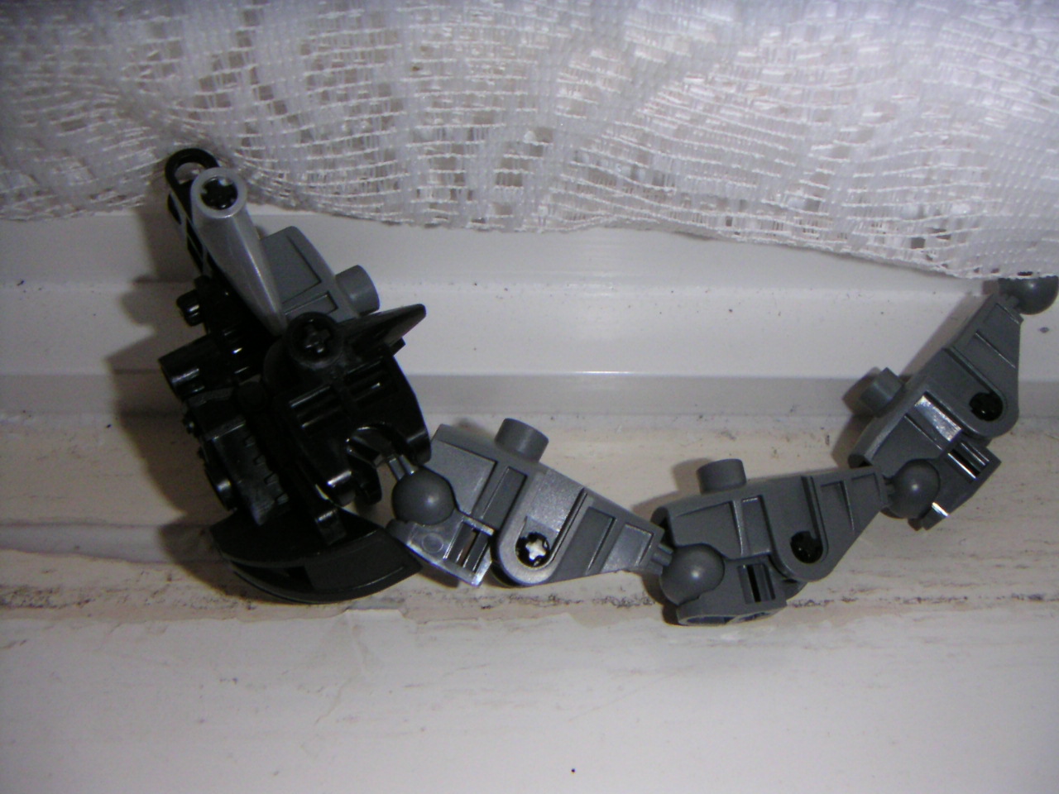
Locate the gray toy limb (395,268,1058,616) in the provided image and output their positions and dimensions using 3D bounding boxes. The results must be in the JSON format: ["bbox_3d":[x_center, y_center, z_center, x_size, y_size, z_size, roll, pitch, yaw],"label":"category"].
[{"bbox_3d":[0.041,0.013,0.194,0.131,0.019,0.049,-14,72,-12],"label":"gray toy limb"}]

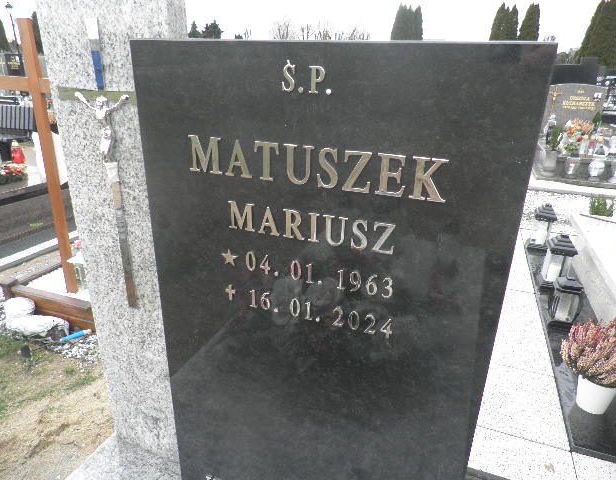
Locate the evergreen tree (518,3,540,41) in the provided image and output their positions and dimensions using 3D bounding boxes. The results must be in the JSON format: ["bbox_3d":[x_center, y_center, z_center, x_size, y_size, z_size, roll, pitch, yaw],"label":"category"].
[{"bbox_3d":[12.976,-11.534,26.935,1.172,5.122,1.172,9,23,18],"label":"evergreen tree"}]

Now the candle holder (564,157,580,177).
[{"bbox_3d":[3.036,-0.828,5.055,0.125,0.236,0.125,9,23,18],"label":"candle holder"}]

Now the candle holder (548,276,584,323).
[{"bbox_3d":[1.326,0.298,2.276,0.128,0.247,0.128,9,23,18],"label":"candle holder"}]

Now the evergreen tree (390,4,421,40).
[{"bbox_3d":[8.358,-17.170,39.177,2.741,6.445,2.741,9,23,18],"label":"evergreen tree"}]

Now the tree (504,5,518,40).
[{"bbox_3d":[11.923,-11.479,26.911,0.938,4.987,0.938,9,23,18],"label":"tree"}]

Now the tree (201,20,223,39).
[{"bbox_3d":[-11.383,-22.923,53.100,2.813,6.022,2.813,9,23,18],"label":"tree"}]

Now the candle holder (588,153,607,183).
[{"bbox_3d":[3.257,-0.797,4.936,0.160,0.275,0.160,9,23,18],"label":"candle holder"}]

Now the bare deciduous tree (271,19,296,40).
[{"bbox_3d":[-2.837,-22.053,51.141,3.155,6.249,3.155,9,23,18],"label":"bare deciduous tree"}]

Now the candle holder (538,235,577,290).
[{"bbox_3d":[1.469,0.124,2.609,0.148,0.335,0.148,9,23,18],"label":"candle holder"}]

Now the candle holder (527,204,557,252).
[{"bbox_3d":[1.693,-0.098,3.197,0.144,0.329,0.144,9,23,18],"label":"candle holder"}]

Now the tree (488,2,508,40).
[{"bbox_3d":[11.101,-11.555,26.927,1.172,5.076,1.172,9,23,18],"label":"tree"}]

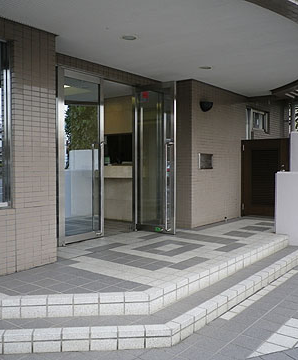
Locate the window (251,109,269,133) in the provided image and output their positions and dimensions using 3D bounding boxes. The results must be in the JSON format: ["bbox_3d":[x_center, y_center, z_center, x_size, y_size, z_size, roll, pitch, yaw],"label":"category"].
[{"bbox_3d":[2.449,-1.285,8.575,0.090,0.454,0.886,2,3,38],"label":"window"}]

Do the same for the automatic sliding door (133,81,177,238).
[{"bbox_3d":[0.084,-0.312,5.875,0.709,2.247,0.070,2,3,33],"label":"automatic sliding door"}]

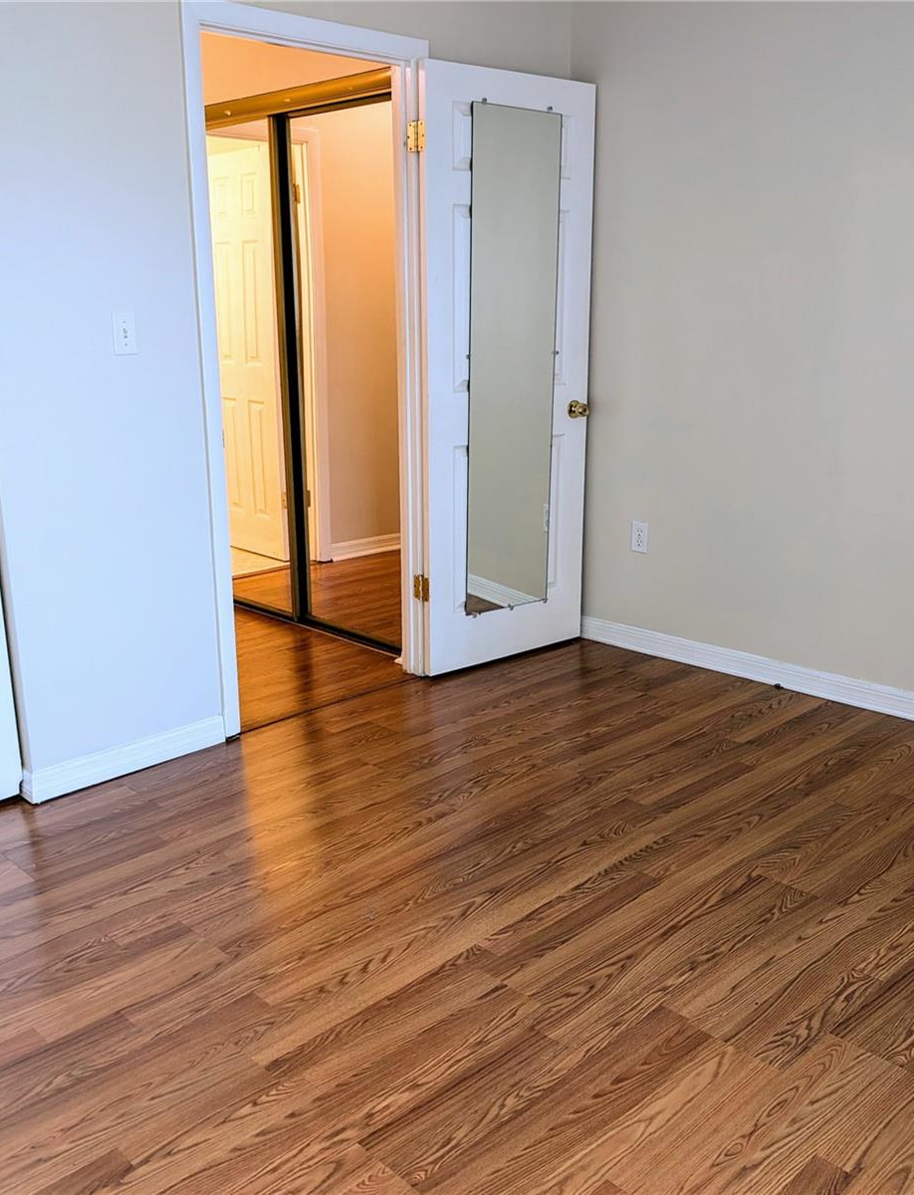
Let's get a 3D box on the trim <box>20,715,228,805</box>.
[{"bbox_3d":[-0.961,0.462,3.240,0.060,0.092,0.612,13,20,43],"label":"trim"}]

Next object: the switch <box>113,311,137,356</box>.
[{"bbox_3d":[-0.895,-0.712,2.976,0.016,0.115,0.071,13,20,43],"label":"switch"}]

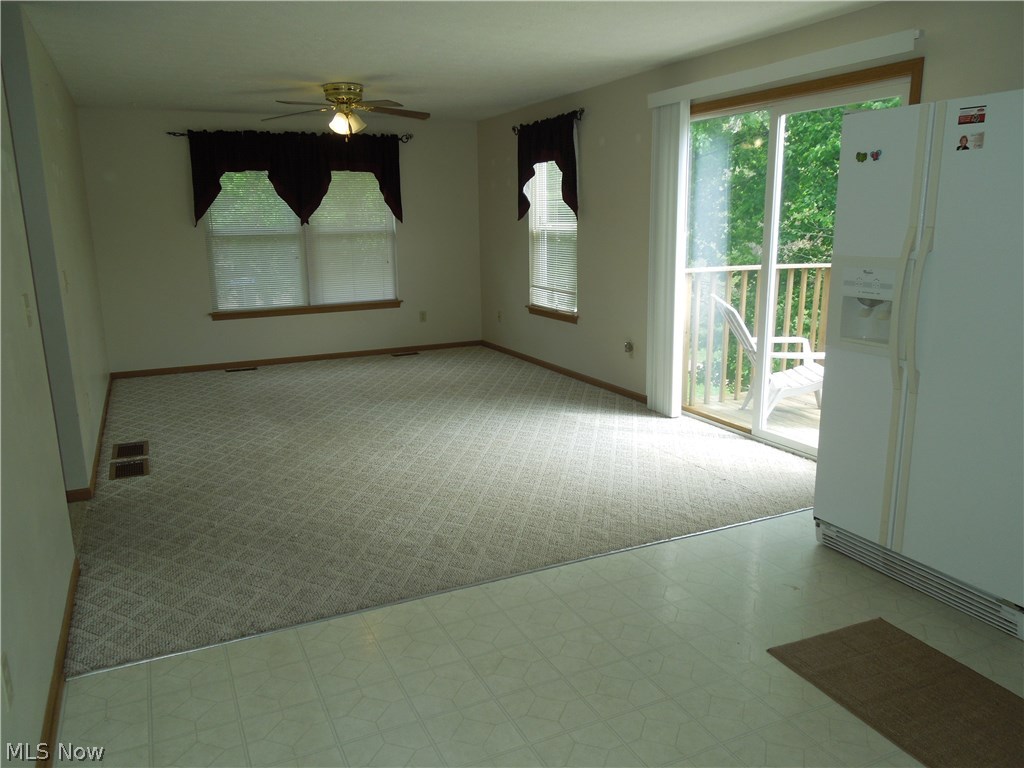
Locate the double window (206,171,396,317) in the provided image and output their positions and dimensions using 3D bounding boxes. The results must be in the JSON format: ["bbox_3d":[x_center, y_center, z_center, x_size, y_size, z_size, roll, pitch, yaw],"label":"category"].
[{"bbox_3d":[-2.035,-1.468,7.330,1.807,1.390,0.120,-7,14,-23],"label":"double window"}]

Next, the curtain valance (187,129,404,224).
[{"bbox_3d":[-2.018,-1.975,7.128,1.976,0.859,0.130,-7,14,-23],"label":"curtain valance"}]

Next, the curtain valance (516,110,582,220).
[{"bbox_3d":[0.305,-1.859,6.423,0.130,0.859,1.062,-7,14,-26],"label":"curtain valance"}]

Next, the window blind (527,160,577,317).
[{"bbox_3d":[0.363,-1.366,6.639,0.120,1.390,0.864,-7,14,-26],"label":"window blind"}]

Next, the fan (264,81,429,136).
[{"bbox_3d":[-1.230,-2.065,5.604,1.251,0.362,1.271,-7,14,-26],"label":"fan"}]

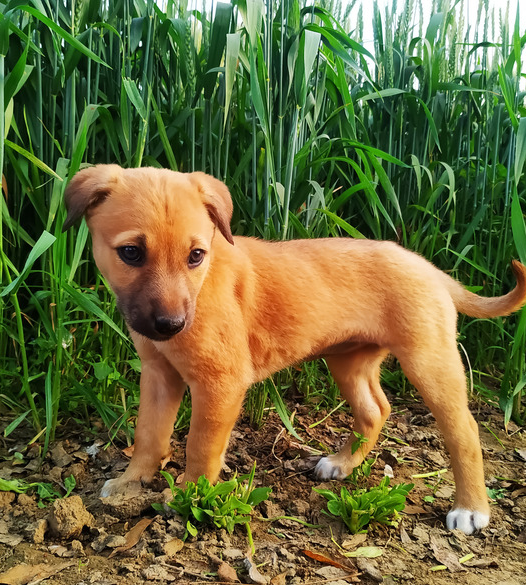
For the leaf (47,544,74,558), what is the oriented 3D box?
[{"bbox_3d":[-0.173,0.220,0.460,0.026,0.008,0.010,4,7,28],"label":"leaf"}]

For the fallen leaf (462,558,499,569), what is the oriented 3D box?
[{"bbox_3d":[0.183,0.226,0.451,0.029,0.008,0.010,0,7,-9],"label":"fallen leaf"}]

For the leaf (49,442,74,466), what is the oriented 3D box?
[{"bbox_3d":[-0.240,0.193,0.637,0.020,0.008,0.032,-29,49,-29],"label":"leaf"}]

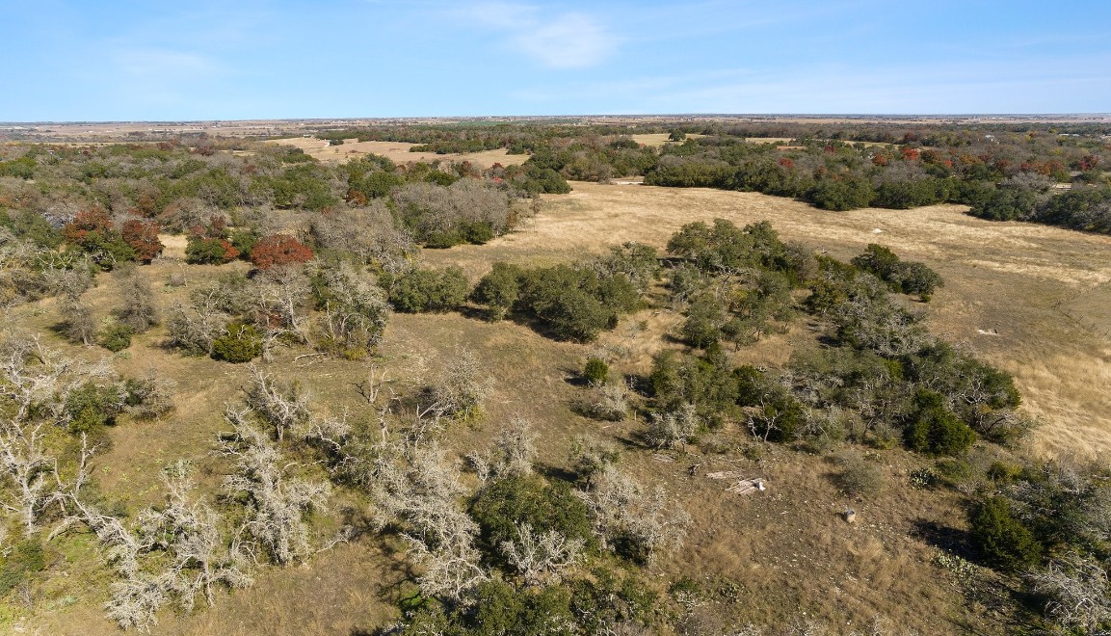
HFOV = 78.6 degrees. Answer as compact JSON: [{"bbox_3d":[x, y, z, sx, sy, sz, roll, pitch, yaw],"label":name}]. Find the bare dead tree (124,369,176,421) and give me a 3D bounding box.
[{"bbox_3d":[-35.748,6.659,59.202,4.400,4.080,3.960,0,17,0],"label":"bare dead tree"}]

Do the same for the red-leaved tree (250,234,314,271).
[{"bbox_3d":[-45.585,-10.572,113.385,10.180,6.880,9.160,-7,18,-21],"label":"red-leaved tree"}]

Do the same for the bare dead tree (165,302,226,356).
[{"bbox_3d":[-40.182,1.014,75.885,6.100,5.770,5.790,-9,19,-28],"label":"bare dead tree"}]

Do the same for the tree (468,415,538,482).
[{"bbox_3d":[-3.603,9.380,47.235,4.810,5.360,4.320,-2,16,-5],"label":"tree"}]

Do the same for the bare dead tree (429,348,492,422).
[{"bbox_3d":[-8.267,5.664,58.387,5.150,5.990,4.630,0,17,0],"label":"bare dead tree"}]

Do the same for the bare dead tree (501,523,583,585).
[{"bbox_3d":[-0.777,13.144,37.998,4.600,3.150,3.910,0,17,0],"label":"bare dead tree"}]

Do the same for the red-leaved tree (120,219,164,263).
[{"bbox_3d":[-75.108,-14.022,123.544,6.870,8.200,6.530,-10,19,-30],"label":"red-leaved tree"}]

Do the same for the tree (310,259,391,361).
[{"bbox_3d":[-23.286,-1.197,75.107,8.690,9.860,7.380,0,17,0],"label":"tree"}]

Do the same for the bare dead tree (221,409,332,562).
[{"bbox_3d":[-16.314,10.322,39.789,5.830,7.950,7.580,-8,18,-25],"label":"bare dead tree"}]

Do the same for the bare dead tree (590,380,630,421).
[{"bbox_3d":[4.761,7.065,58.559,3.390,2.990,3.050,0,17,0],"label":"bare dead tree"}]

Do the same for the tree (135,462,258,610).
[{"bbox_3d":[-19.130,11.698,36.516,5.390,7.210,6.470,-11,19,-31],"label":"tree"}]

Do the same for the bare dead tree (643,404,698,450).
[{"bbox_3d":[9.084,8.490,52.919,4.080,3.400,3.470,0,17,0],"label":"bare dead tree"}]

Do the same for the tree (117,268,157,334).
[{"bbox_3d":[-51.166,-2.181,83.226,4.330,7.910,4.330,-11,19,-31],"label":"tree"}]

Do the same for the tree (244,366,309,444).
[{"bbox_3d":[-22.698,6.916,54.390,5.240,6.110,4.460,0,17,0],"label":"tree"}]

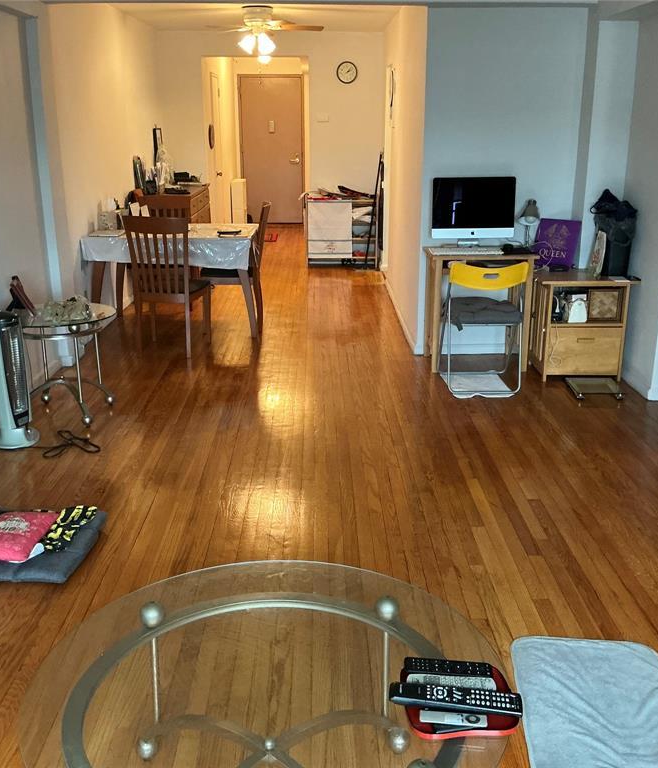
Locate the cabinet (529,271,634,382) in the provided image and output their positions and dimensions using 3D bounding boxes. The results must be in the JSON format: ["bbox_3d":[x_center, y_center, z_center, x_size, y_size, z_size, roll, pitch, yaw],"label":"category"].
[{"bbox_3d":[1.508,-0.365,5.061,0.520,0.595,0.440,0,17,0],"label":"cabinet"}]

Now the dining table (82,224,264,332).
[{"bbox_3d":[-1.166,-0.809,6.402,1.210,0.745,0.890,0,17,-1],"label":"dining table"}]

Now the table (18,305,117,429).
[{"bbox_3d":[-1.394,-0.098,4.319,0.600,0.540,0.600,0,17,0],"label":"table"}]

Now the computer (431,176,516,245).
[{"bbox_3d":[0.912,-1.089,5.272,0.530,0.450,0.180,-1,17,-3],"label":"computer"}]

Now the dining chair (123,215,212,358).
[{"bbox_3d":[-1.070,-0.674,5.547,0.440,0.915,0.480,4,17,12],"label":"dining chair"}]

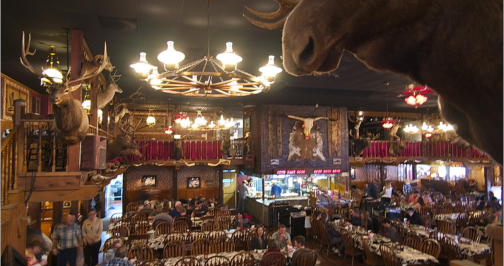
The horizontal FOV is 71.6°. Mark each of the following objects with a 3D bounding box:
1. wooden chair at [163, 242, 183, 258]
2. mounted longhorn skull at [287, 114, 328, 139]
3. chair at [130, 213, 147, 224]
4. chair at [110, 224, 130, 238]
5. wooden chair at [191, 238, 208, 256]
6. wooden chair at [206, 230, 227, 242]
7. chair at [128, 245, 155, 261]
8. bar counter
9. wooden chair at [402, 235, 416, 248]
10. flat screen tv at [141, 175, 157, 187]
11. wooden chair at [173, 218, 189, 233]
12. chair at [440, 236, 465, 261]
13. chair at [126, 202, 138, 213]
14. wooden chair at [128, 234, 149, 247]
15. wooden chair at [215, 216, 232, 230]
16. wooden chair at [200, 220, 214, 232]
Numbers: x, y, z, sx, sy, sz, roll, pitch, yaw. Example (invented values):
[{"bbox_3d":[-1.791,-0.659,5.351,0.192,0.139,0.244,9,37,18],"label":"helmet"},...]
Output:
[{"bbox_3d":[-1.832,3.108,8.089,0.480,1.020,0.520,1,-2,-13],"label":"wooden chair"},{"bbox_3d":[2.367,-0.280,14.495,1.800,0.950,0.340,1,-2,-13],"label":"mounted longhorn skull"},{"bbox_3d":[-3.929,3.319,12.022,0.510,1.010,0.560,1,-3,-14],"label":"chair"},{"bbox_3d":[-3.870,3.232,10.187,0.510,1.010,0.560,1,-3,-14],"label":"chair"},{"bbox_3d":[-1.214,3.190,8.648,0.530,1.020,0.560,1,-2,-17],"label":"wooden chair"},{"bbox_3d":[-0.995,3.144,9.625,0.500,0.980,0.560,1,-3,-12],"label":"wooden chair"},{"bbox_3d":[-2.578,3.132,8.083,0.510,1.010,0.560,1,-3,-14],"label":"chair"},{"bbox_3d":[1.200,3.472,15.353,2.150,1.020,2.400,1,-3,-16],"label":"bar counter"},{"bbox_3d":[3.978,3.183,9.165,0.560,1.010,0.510,1,-3,-18],"label":"wooden chair"},{"bbox_3d":[-5.197,2.451,17.804,0.740,0.560,0.100,1,-3,-14],"label":"flat screen tv"},{"bbox_3d":[-2.433,3.314,11.750,0.530,1.020,0.560,1,-2,-17],"label":"wooden chair"},{"bbox_3d":[5.374,3.209,9.137,0.560,1.020,0.530,1,-2,-17],"label":"chair"},{"bbox_3d":[-4.922,3.418,14.346,0.530,1.020,0.560,1,-2,-17],"label":"chair"},{"bbox_3d":[-3.030,3.194,9.395,0.510,1.010,0.560,1,-3,-14],"label":"wooden chair"},{"bbox_3d":[-0.977,3.256,11.751,0.500,0.980,0.560,1,-3,-12],"label":"wooden chair"},{"bbox_3d":[-1.311,3.207,10.478,0.480,1.020,0.520,1,-2,-13],"label":"wooden chair"}]

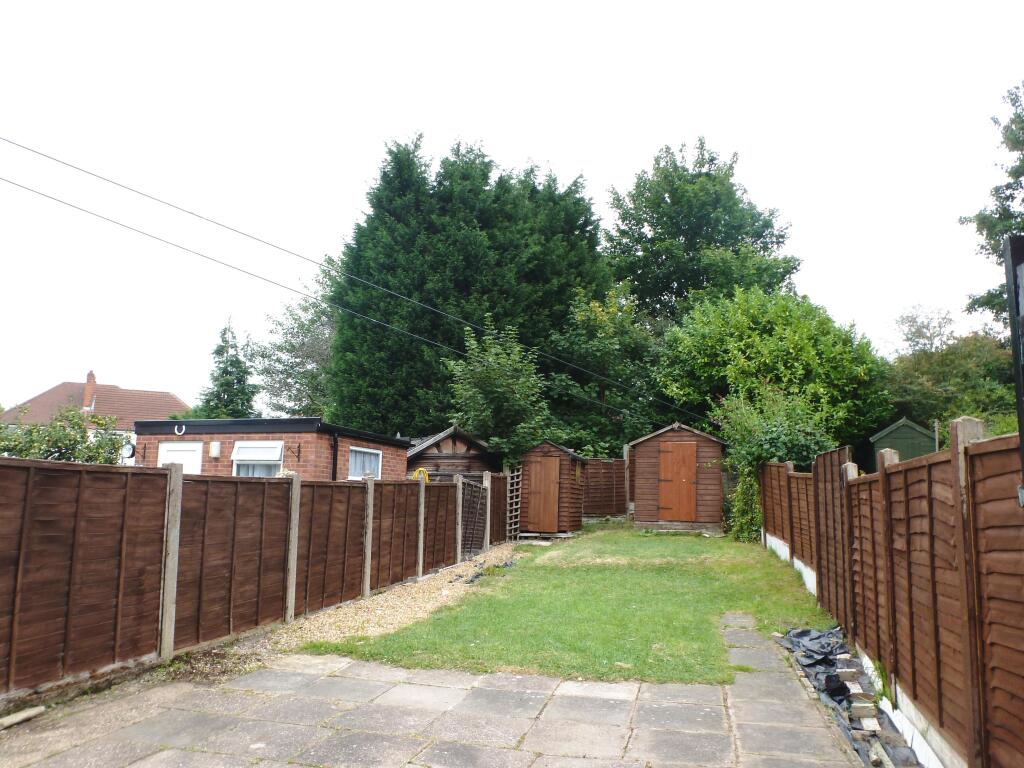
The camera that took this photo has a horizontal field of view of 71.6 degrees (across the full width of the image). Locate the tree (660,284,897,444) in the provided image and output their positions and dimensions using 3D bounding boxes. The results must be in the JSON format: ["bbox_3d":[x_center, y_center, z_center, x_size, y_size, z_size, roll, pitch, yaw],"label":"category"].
[{"bbox_3d":[7.923,0.491,21.108,6.900,6.949,5.500,1,-7,0],"label":"tree"}]

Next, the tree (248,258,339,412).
[{"bbox_3d":[-9.481,-0.153,30.232,5.200,10.872,5.000,1,-7,0],"label":"tree"}]

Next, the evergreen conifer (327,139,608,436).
[{"bbox_3d":[-1.724,-2.288,25.467,9.600,13.718,7.500,1,-7,0],"label":"evergreen conifer"}]

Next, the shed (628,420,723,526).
[{"bbox_3d":[3.822,2.109,16.329,2.030,2.250,2.400,-1,-7,13],"label":"shed"}]

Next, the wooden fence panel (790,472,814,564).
[{"bbox_3d":[4.025,1.852,9.828,0.060,1.240,1.830,-1,-7,13],"label":"wooden fence panel"}]

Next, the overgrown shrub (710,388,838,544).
[{"bbox_3d":[5.340,1.624,14.500,2.300,3.050,2.100,-1,-7,15],"label":"overgrown shrub"}]

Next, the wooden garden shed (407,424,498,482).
[{"bbox_3d":[-1.285,2.400,18.390,2.550,2.500,2.500,0,-7,5],"label":"wooden garden shed"}]

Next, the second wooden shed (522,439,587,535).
[{"bbox_3d":[1.025,2.570,17.818,1.320,2.212,1.950,-1,-7,14],"label":"second wooden shed"}]

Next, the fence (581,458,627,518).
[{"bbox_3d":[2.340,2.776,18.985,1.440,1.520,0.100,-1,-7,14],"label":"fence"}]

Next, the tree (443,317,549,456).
[{"bbox_3d":[-0.444,0.990,19.827,3.000,5.862,2.900,1,-7,0],"label":"tree"}]

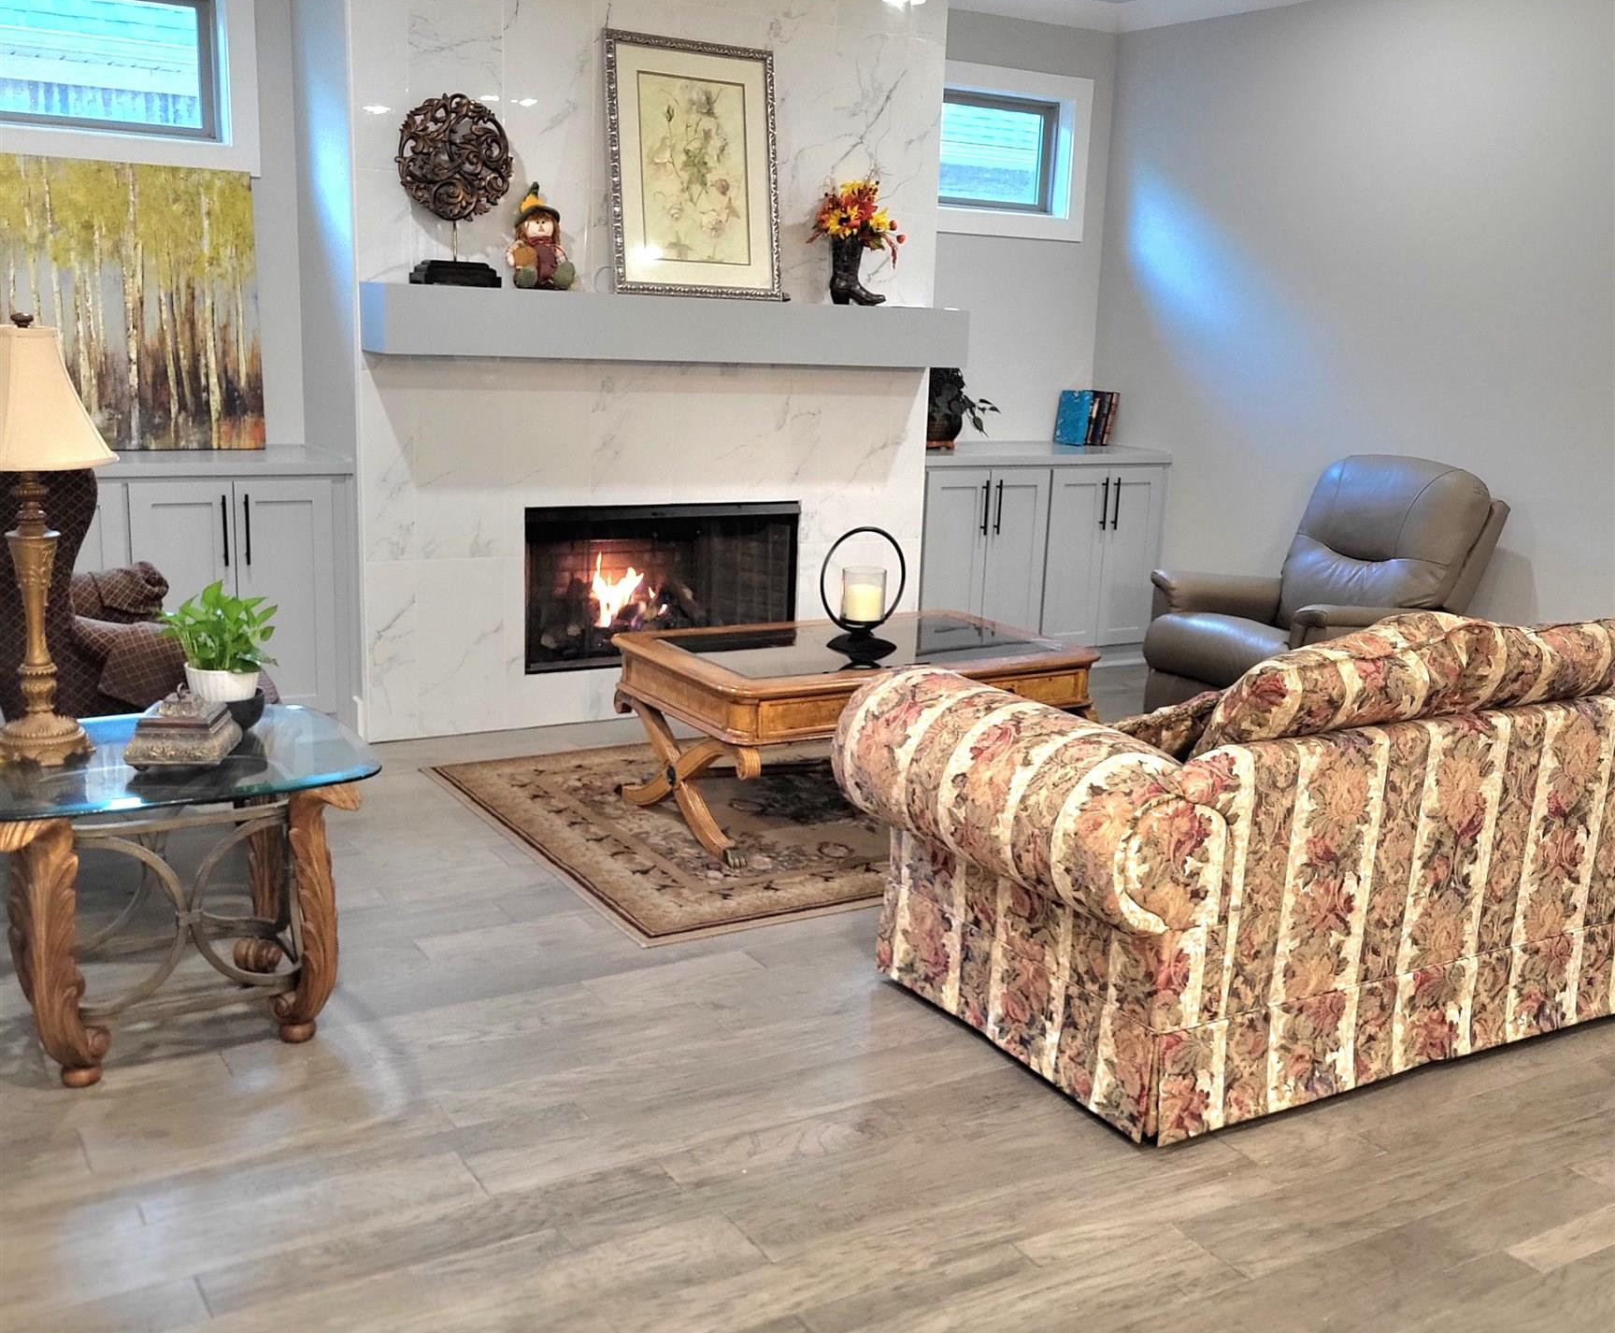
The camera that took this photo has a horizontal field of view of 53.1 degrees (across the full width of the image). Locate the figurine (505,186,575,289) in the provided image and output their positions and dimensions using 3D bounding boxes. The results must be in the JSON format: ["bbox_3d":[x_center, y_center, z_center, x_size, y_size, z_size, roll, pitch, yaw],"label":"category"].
[{"bbox_3d":[-0.839,-1.356,5.102,0.205,0.325,0.175,-5,14,-29],"label":"figurine"}]

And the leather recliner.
[{"bbox_3d":[1.764,-0.194,5.508,0.920,1.010,0.810,-2,13,-18],"label":"leather recliner"}]

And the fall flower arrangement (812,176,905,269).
[{"bbox_3d":[0.181,-1.569,5.701,0.330,0.312,0.260,-6,15,-32],"label":"fall flower arrangement"}]

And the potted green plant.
[{"bbox_3d":[-1.177,-0.024,3.233,0.230,0.285,0.220,-6,15,-32],"label":"potted green plant"}]

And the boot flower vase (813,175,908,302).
[{"bbox_3d":[0.182,-1.505,5.726,0.330,0.452,0.250,0,13,-11],"label":"boot flower vase"}]

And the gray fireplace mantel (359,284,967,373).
[{"bbox_3d":[-0.389,-1.137,5.461,2.175,0.204,0.241,-6,15,-32],"label":"gray fireplace mantel"}]

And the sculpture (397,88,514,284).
[{"bbox_3d":[-1.078,-1.453,4.923,0.355,0.570,0.125,-6,15,-32],"label":"sculpture"}]

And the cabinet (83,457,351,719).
[{"bbox_3d":[-2.157,-0.188,5.063,1.342,0.901,0.567,-6,15,-32],"label":"cabinet"}]

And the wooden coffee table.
[{"bbox_3d":[0.147,0.182,4.764,1.263,0.478,0.775,-6,15,-32],"label":"wooden coffee table"}]

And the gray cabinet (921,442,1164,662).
[{"bbox_3d":[0.850,-0.481,6.928,1.342,0.893,0.567,-6,15,-32],"label":"gray cabinet"}]

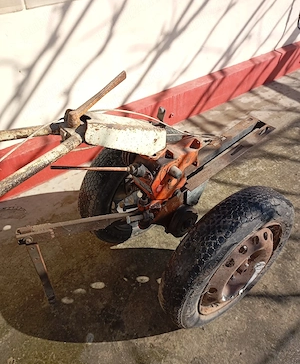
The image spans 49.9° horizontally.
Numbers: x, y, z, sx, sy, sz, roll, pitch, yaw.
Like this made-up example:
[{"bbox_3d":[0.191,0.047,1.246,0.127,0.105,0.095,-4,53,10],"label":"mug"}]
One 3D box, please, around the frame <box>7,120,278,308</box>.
[{"bbox_3d":[0.066,0.093,1.351,1.180,0.450,0.200,-28,49,-28],"label":"frame"}]

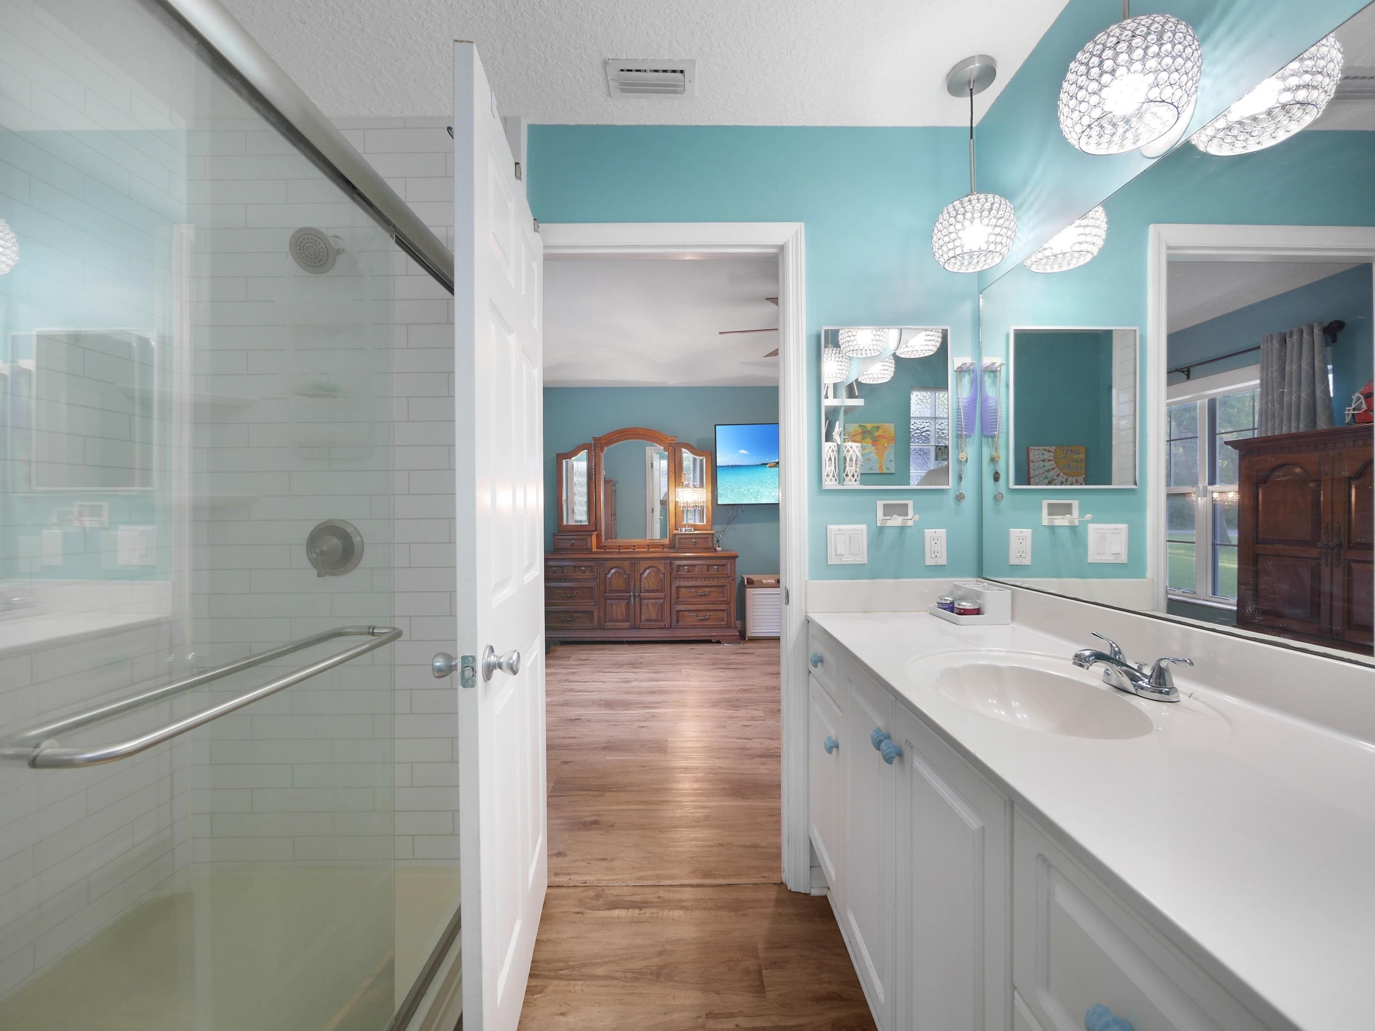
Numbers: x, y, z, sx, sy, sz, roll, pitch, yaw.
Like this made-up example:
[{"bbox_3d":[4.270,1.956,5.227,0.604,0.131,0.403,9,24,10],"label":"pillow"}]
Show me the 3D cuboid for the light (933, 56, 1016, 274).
[{"bbox_3d":[0.793,-0.970,1.546,0.205,0.533,0.205,0,0,0],"label":"light"}]

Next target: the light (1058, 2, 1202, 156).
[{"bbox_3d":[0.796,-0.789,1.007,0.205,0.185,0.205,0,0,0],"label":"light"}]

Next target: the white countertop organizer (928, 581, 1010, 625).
[{"bbox_3d":[0.843,0.265,1.670,0.154,0.095,0.177,0,0,0],"label":"white countertop organizer"}]

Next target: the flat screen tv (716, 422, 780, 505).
[{"bbox_3d":[0.926,-0.488,5.231,1.320,0.760,0.060,0,0,0],"label":"flat screen tv"}]

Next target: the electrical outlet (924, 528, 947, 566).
[{"bbox_3d":[0.793,0.103,1.772,0.070,0.115,0.010,0,0,0],"label":"electrical outlet"}]

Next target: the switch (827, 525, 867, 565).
[{"bbox_3d":[0.511,0.093,1.770,0.125,0.125,0.011,0,0,0],"label":"switch"}]

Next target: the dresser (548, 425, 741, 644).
[{"bbox_3d":[-0.464,0.168,5.260,1.900,2.040,0.450,0,0,0],"label":"dresser"}]

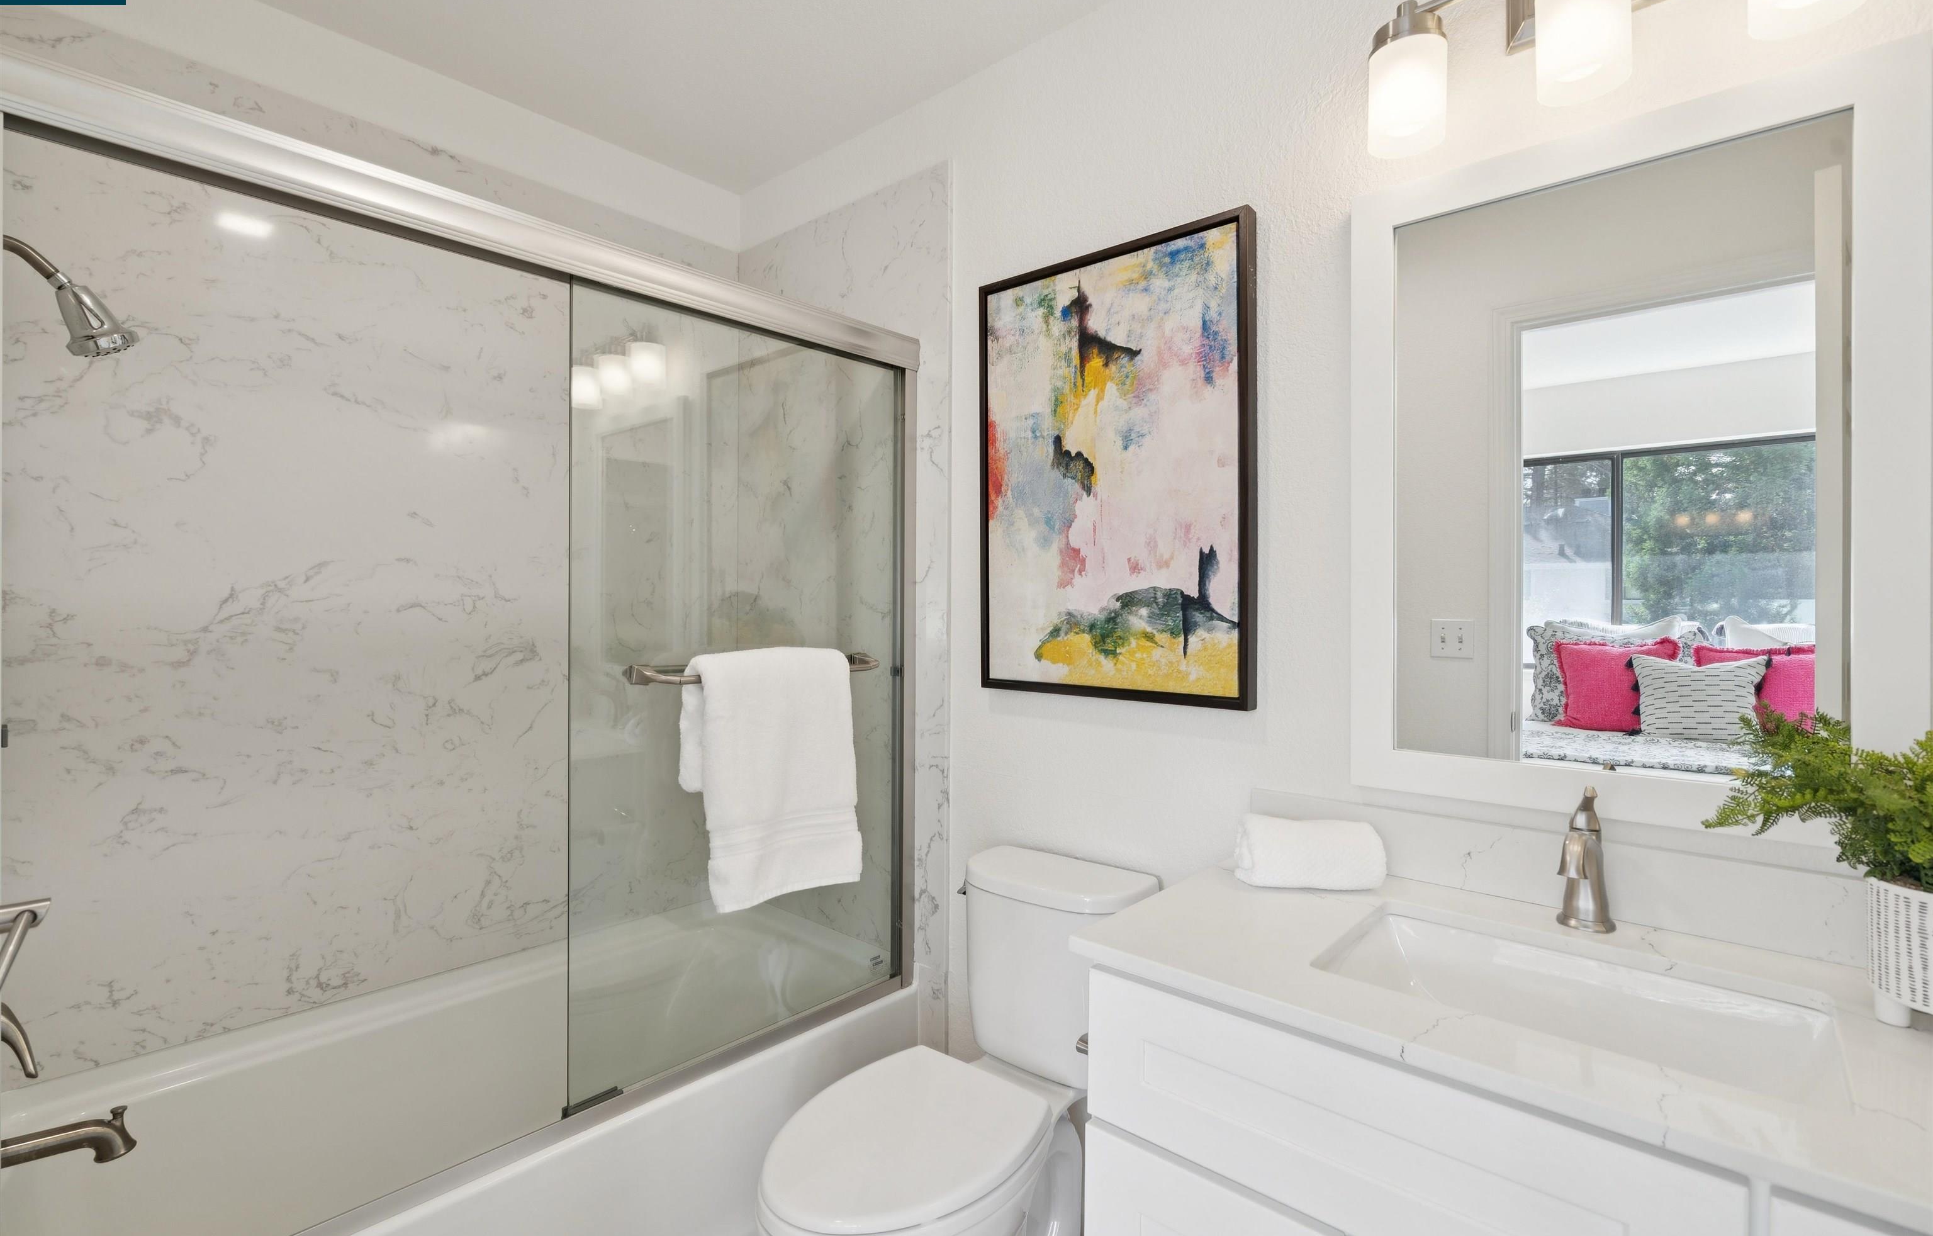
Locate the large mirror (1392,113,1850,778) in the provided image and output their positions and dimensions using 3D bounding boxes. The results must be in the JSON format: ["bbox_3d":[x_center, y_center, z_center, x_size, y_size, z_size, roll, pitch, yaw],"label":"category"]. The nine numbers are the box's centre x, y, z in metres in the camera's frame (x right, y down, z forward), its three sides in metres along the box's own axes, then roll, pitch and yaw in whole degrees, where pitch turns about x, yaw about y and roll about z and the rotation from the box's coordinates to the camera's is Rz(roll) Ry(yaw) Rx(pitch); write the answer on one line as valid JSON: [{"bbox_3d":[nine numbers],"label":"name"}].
[{"bbox_3d":[0.829,-0.195,1.143,0.495,0.795,0.030,0,0,42],"label":"large mirror"}]

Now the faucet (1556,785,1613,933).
[{"bbox_3d":[0.764,0.308,1.067,0.060,0.173,0.155,0,0,42],"label":"faucet"}]

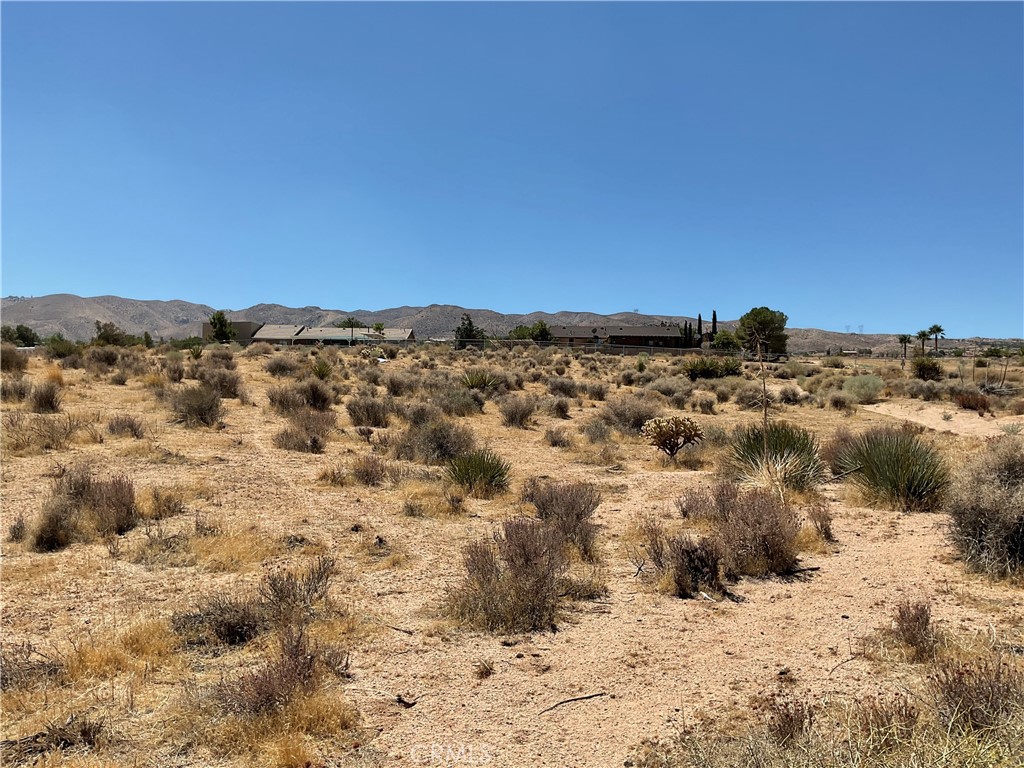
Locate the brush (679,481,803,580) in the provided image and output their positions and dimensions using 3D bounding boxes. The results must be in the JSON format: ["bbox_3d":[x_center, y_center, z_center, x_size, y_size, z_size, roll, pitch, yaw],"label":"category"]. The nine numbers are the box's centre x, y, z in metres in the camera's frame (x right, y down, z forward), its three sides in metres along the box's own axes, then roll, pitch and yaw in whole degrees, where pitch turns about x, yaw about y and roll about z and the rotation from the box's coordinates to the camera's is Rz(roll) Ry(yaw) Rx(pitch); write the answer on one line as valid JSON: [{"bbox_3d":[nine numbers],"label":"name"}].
[{"bbox_3d":[1.621,1.001,6.156,0.882,0.592,0.793,1,3,15],"label":"brush"}]

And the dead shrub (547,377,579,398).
[{"bbox_3d":[1.433,0.091,24.365,0.908,0.608,0.817,0,3,3],"label":"dead shrub"}]

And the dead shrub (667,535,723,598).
[{"bbox_3d":[1.161,1.161,5.464,0.342,0.362,0.307,1,3,12],"label":"dead shrub"}]

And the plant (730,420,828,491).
[{"bbox_3d":[2.856,0.754,9.243,1.042,0.723,1.020,1,3,17],"label":"plant"}]

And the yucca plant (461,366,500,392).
[{"bbox_3d":[-0.900,-0.146,24.644,1.142,0.704,1.085,0,3,-2],"label":"yucca plant"}]

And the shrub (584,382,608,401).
[{"bbox_3d":[2.311,0.199,23.477,0.656,0.480,0.590,0,3,6],"label":"shrub"}]

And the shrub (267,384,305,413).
[{"bbox_3d":[-4.959,0.307,18.768,0.805,0.592,0.747,-1,3,-15],"label":"shrub"}]

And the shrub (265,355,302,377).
[{"bbox_3d":[-8.293,-0.674,31.154,1.301,0.788,1.171,-1,3,-15],"label":"shrub"}]

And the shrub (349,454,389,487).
[{"bbox_3d":[-1.592,0.957,9.595,0.422,0.339,0.380,0,3,-9],"label":"shrub"}]

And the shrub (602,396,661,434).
[{"bbox_3d":[2.115,0.537,15.070,1.051,0.636,0.946,0,3,8],"label":"shrub"}]

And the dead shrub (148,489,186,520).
[{"bbox_3d":[-3.012,1.058,7.533,0.332,0.250,0.266,-1,3,-22],"label":"dead shrub"}]

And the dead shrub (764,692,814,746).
[{"bbox_3d":[1.083,1.297,3.341,0.185,0.194,0.172,1,3,18],"label":"dead shrub"}]

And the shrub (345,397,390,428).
[{"bbox_3d":[-2.741,0.514,16.402,0.839,0.551,0.755,0,3,-10],"label":"shrub"}]

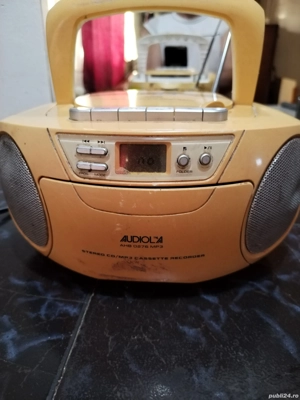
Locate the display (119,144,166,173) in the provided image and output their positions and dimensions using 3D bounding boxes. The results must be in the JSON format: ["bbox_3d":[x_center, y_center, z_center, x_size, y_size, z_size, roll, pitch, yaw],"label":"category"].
[{"bbox_3d":[-0.005,-0.031,0.222,0.035,0.021,0.004,2,13,4],"label":"display"}]

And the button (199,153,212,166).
[{"bbox_3d":[0.041,-0.030,0.220,0.010,0.010,0.006,-1,13,-3],"label":"button"}]

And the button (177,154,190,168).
[{"bbox_3d":[0.024,-0.028,0.219,0.010,0.010,0.006,0,13,0],"label":"button"}]

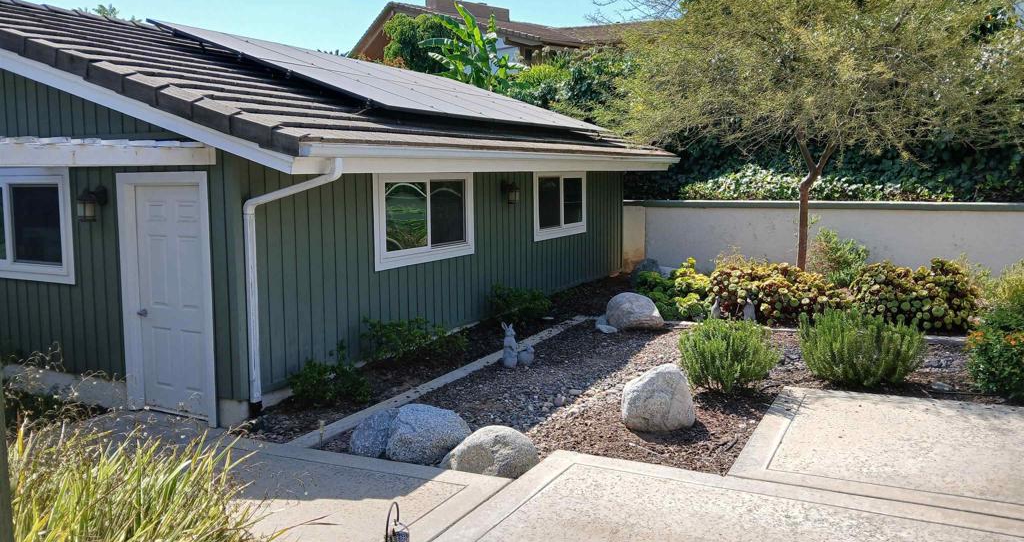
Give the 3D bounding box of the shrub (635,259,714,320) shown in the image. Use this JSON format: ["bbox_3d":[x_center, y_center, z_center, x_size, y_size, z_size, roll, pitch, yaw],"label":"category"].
[{"bbox_3d":[2.264,0.247,10.868,1.052,0.803,0.947,2,7,12],"label":"shrub"}]

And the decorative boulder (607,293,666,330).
[{"bbox_3d":[1.715,0.521,10.608,0.818,0.462,0.654,1,7,9],"label":"decorative boulder"}]

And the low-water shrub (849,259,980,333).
[{"bbox_3d":[5.253,0.303,10.090,1.535,0.846,1.151,4,8,28],"label":"low-water shrub"}]

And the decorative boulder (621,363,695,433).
[{"bbox_3d":[1.230,1.040,6.511,0.616,0.499,0.524,1,7,11],"label":"decorative boulder"}]

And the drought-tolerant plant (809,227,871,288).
[{"bbox_3d":[5.280,-0.135,12.462,1.050,1.012,1.000,3,8,23],"label":"drought-tolerant plant"}]

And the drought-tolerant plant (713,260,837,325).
[{"bbox_3d":[3.624,0.280,10.639,1.701,0.754,1.276,2,7,19],"label":"drought-tolerant plant"}]

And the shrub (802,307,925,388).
[{"bbox_3d":[3.457,0.760,7.646,1.141,0.677,0.969,3,8,25],"label":"shrub"}]

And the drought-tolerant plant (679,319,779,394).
[{"bbox_3d":[2.104,0.828,7.499,0.939,0.637,0.892,2,7,16],"label":"drought-tolerant plant"}]

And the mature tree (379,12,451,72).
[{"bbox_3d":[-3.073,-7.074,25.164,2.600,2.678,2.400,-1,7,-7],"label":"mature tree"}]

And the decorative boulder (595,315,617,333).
[{"bbox_3d":[1.257,0.703,10.228,0.317,0.213,0.254,1,7,7],"label":"decorative boulder"}]

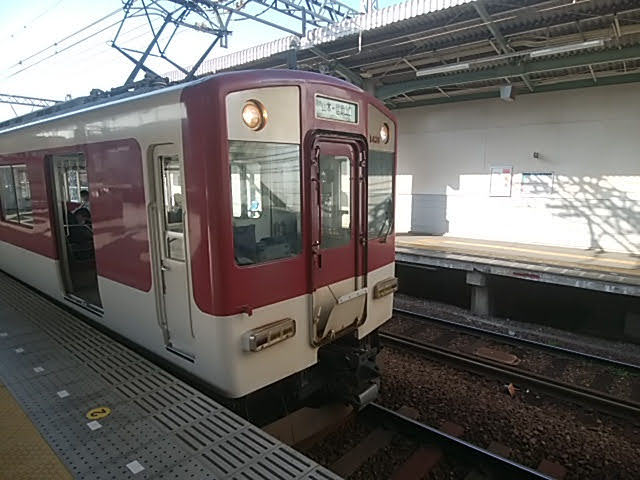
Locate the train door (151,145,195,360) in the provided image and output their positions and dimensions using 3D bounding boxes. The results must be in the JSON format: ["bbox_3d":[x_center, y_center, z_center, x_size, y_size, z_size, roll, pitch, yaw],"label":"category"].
[{"bbox_3d":[-1.255,0.122,3.508,0.469,1.826,0.071,7,12,40],"label":"train door"}]

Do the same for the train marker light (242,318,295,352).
[{"bbox_3d":[-0.427,0.812,3.502,0.490,0.140,0.112,-9,12,-43],"label":"train marker light"}]

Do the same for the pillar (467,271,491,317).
[{"bbox_3d":[3.386,1.133,8.684,0.326,0.908,0.367,7,12,40],"label":"pillar"}]

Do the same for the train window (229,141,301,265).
[{"bbox_3d":[-0.422,-0.306,3.401,0.704,0.989,0.051,-9,12,-43],"label":"train window"}]

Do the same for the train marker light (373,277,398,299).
[{"bbox_3d":[0.802,0.577,4.936,0.112,0.140,0.490,6,11,33],"label":"train marker light"}]

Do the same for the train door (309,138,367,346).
[{"bbox_3d":[0.197,0.018,4.101,0.112,1.969,0.785,7,12,40],"label":"train door"}]

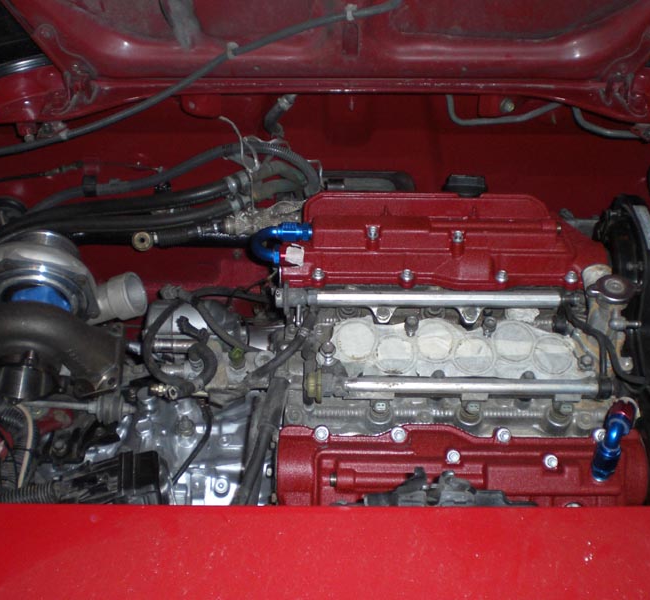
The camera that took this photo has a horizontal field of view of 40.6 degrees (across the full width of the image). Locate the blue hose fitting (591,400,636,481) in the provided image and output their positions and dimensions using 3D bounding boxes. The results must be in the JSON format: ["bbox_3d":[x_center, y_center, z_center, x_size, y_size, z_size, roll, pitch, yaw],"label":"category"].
[{"bbox_3d":[0.299,0.145,0.922,0.034,0.050,0.078,15,62,8],"label":"blue hose fitting"}]

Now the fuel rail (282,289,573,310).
[{"bbox_3d":[0.113,-0.001,1.034,0.335,0.020,0.020,0,61,0],"label":"fuel rail"}]

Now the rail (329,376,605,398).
[{"bbox_3d":[0.159,0.098,0.980,0.301,0.020,0.020,0,61,0],"label":"rail"}]

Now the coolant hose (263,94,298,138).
[{"bbox_3d":[-0.062,-0.256,1.220,0.045,0.065,0.036,0,61,0],"label":"coolant hose"}]

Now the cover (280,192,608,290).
[{"bbox_3d":[0.146,-0.083,1.119,0.395,0.070,0.145,0,36,0],"label":"cover"}]

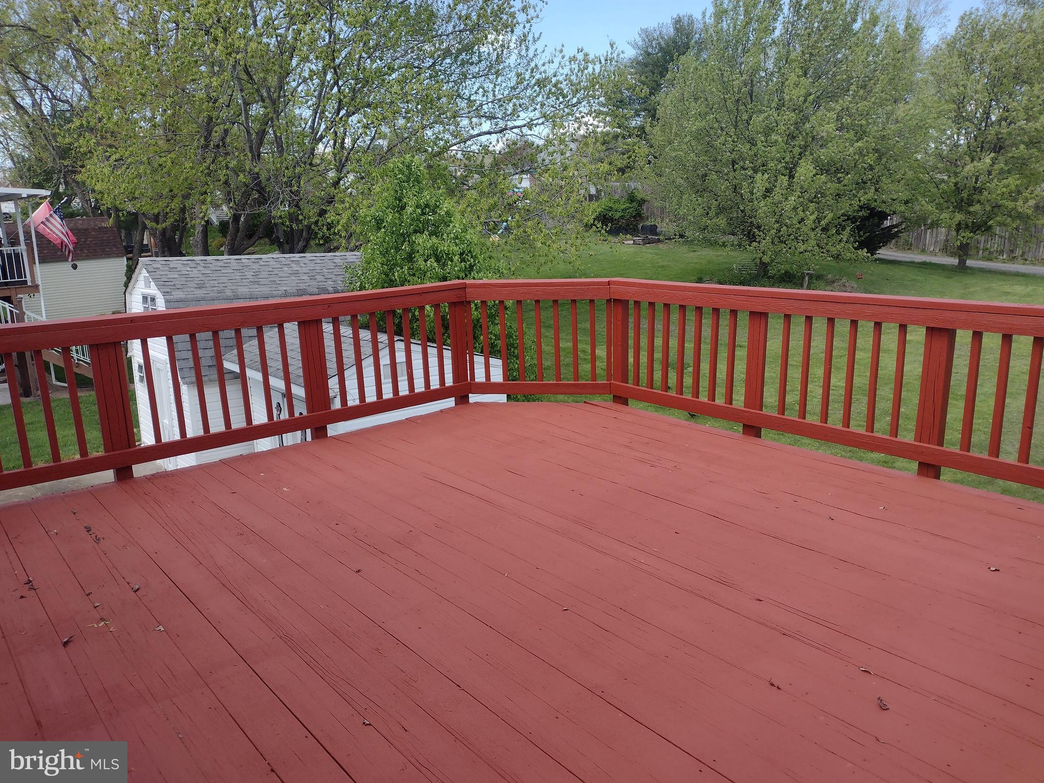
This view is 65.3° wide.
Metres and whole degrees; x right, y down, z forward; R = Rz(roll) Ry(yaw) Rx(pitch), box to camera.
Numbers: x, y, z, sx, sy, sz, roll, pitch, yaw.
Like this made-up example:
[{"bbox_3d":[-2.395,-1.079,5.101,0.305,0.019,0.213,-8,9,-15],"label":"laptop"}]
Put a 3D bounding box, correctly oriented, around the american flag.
[{"bbox_3d":[-12.063,-4.102,21.000,0.920,1.550,0.280,-13,18,-40],"label":"american flag"}]

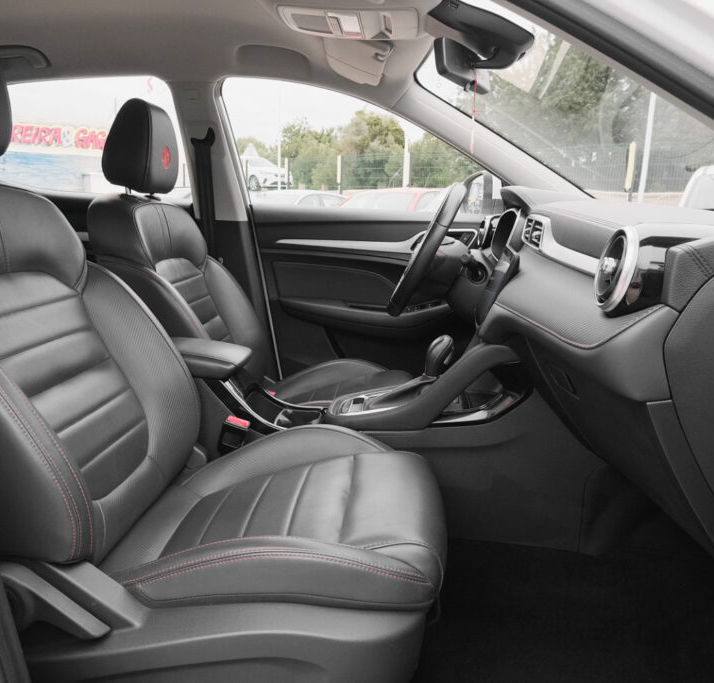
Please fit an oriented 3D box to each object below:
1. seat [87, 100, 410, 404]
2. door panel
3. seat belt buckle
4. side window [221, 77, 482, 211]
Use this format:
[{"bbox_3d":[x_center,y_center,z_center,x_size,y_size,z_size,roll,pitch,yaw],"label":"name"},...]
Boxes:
[{"bbox_3d":[-0.210,-0.101,1.692,0.780,1.000,0.530,1,11,4],"label":"seat"},{"bbox_3d":[0.078,-0.120,2.025,0.830,0.590,0.130,1,11,4],"label":"door panel"},{"bbox_3d":[-0.242,0.189,1.272,0.045,0.090,0.028,18,12,0],"label":"seat belt buckle"},{"bbox_3d":[0.039,-0.570,1.913,0.800,0.395,0.050,1,34,4],"label":"side window"}]

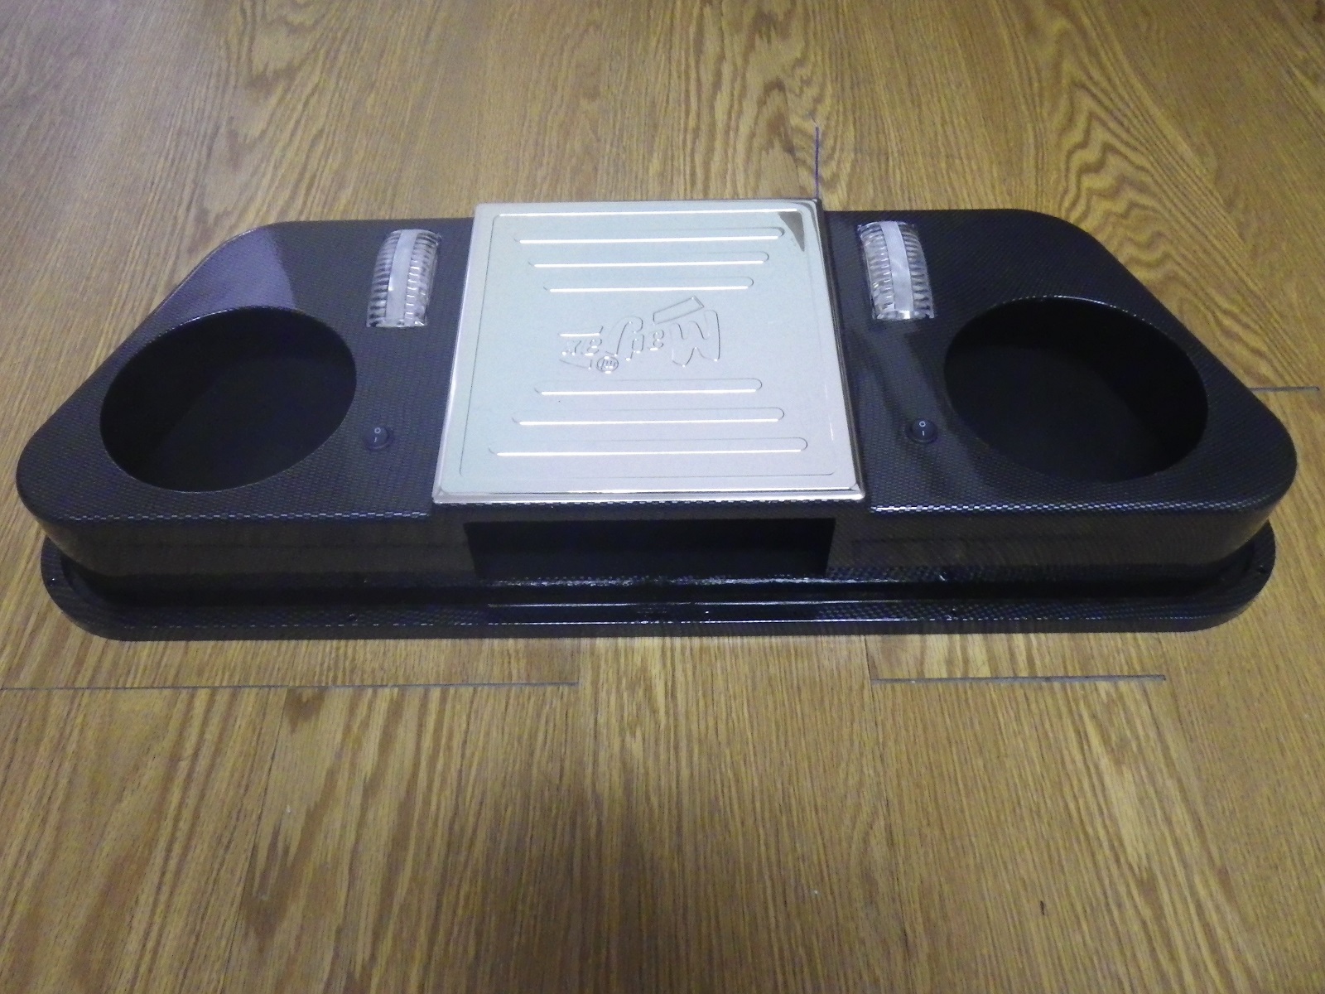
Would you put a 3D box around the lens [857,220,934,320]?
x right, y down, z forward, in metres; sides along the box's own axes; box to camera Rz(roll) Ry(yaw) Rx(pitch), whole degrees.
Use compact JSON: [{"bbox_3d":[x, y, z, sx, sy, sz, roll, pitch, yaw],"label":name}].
[{"bbox_3d":[0.139,-0.138,0.633,0.035,0.014,0.081,0,54,0],"label":"lens"}]

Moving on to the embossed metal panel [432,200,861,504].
[{"bbox_3d":[-0.007,-0.088,0.598,0.213,0.010,0.227,0,54,0],"label":"embossed metal panel"}]

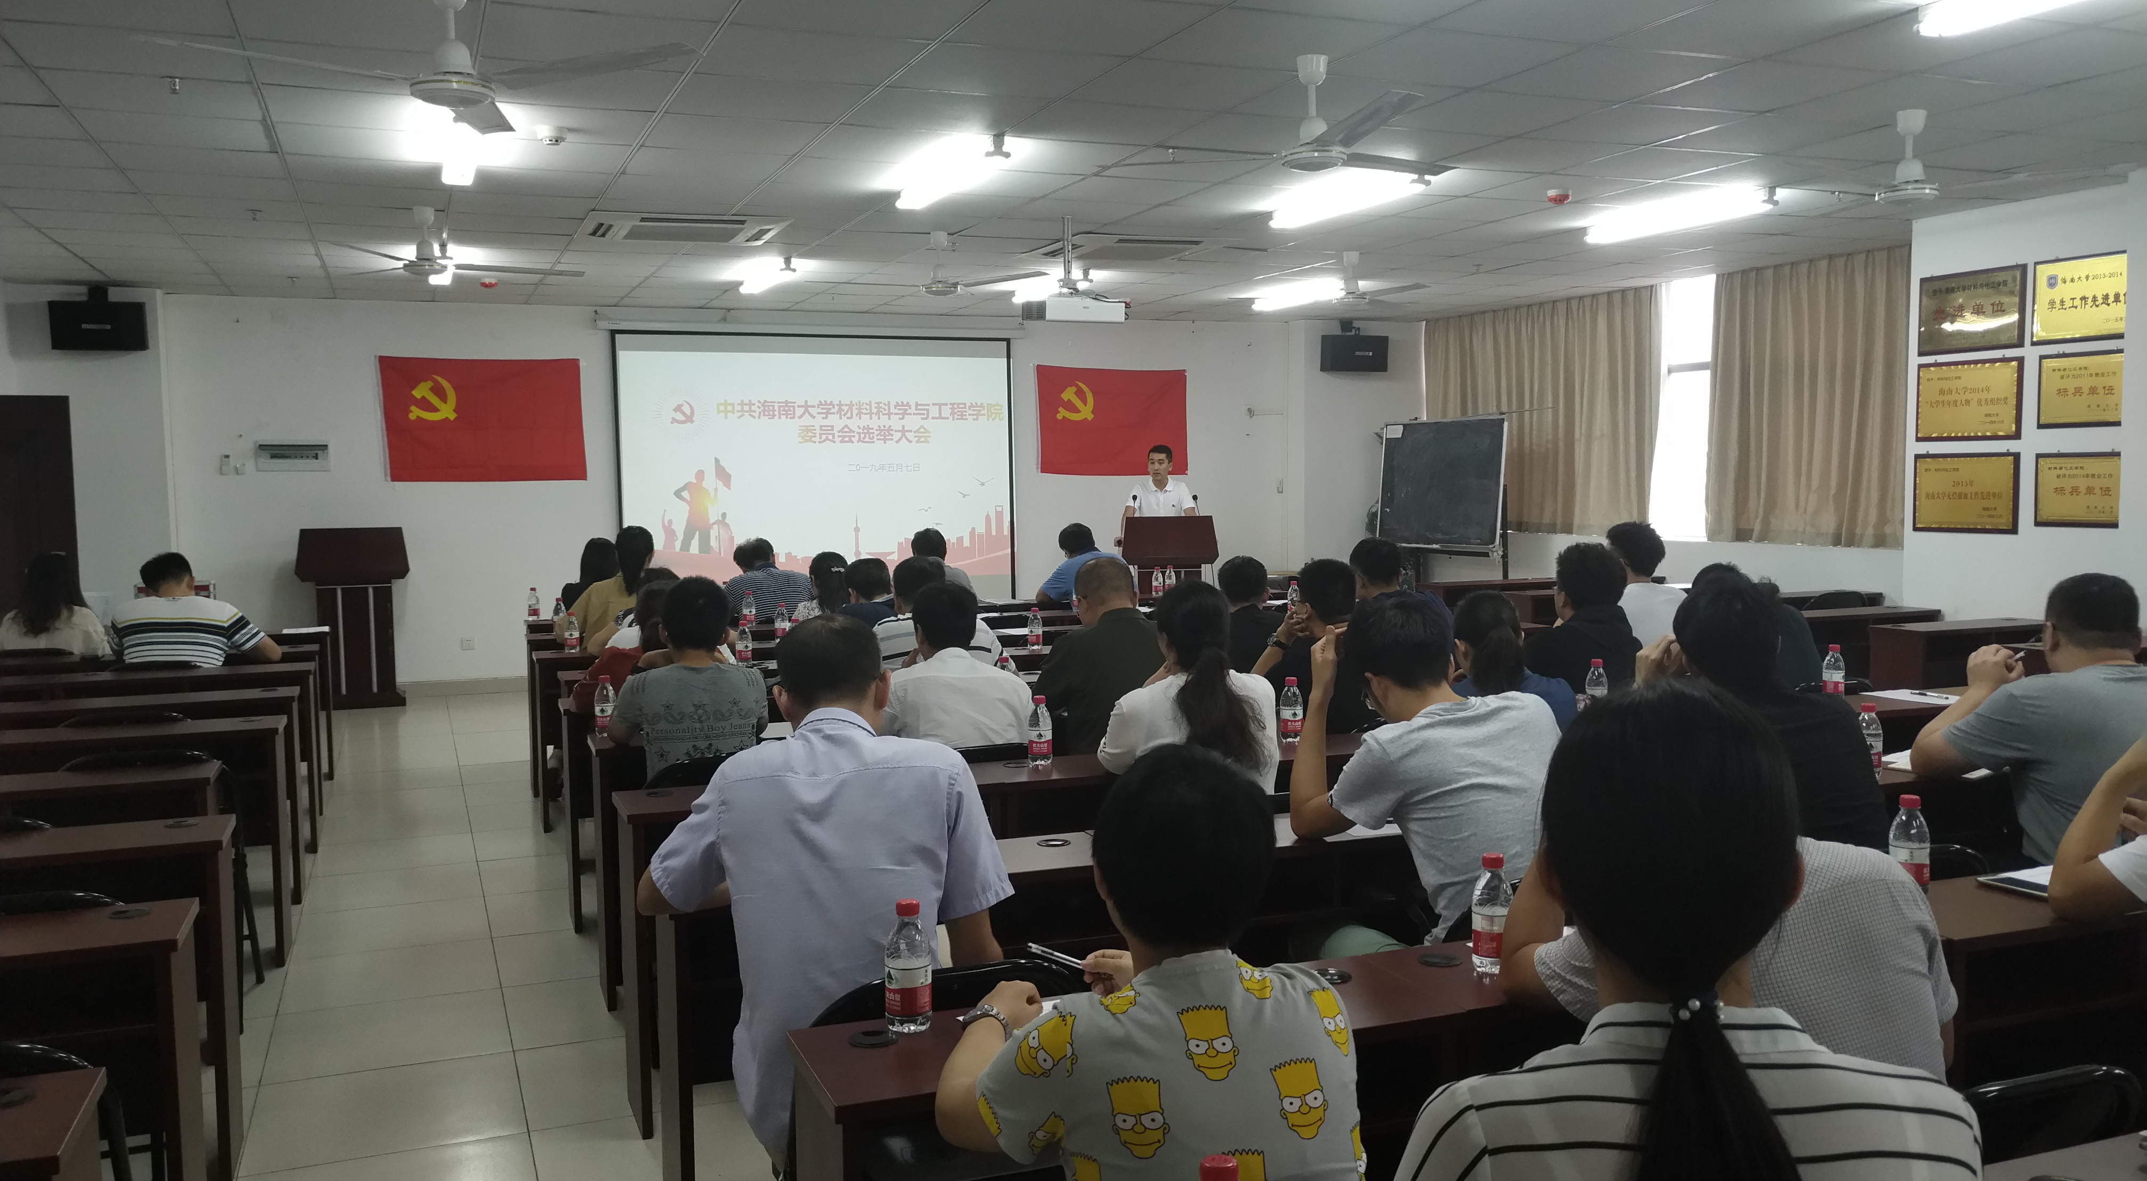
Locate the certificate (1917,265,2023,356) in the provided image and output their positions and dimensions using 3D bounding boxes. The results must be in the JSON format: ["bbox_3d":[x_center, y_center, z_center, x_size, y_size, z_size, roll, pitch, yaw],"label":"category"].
[{"bbox_3d":[4.527,-1.407,7.835,0.025,0.393,0.585,-2,4,-23],"label":"certificate"}]

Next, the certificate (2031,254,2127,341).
[{"bbox_3d":[4.990,-1.429,7.585,0.030,0.430,0.610,-3,5,-23],"label":"certificate"}]

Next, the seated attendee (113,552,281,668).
[{"bbox_3d":[-3.954,0.437,7.089,0.630,1.220,0.750,-2,5,-20],"label":"seated attendee"}]

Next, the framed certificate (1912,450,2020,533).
[{"bbox_3d":[4.532,-0.493,7.898,0.025,0.401,0.585,-2,4,-23],"label":"framed certificate"}]

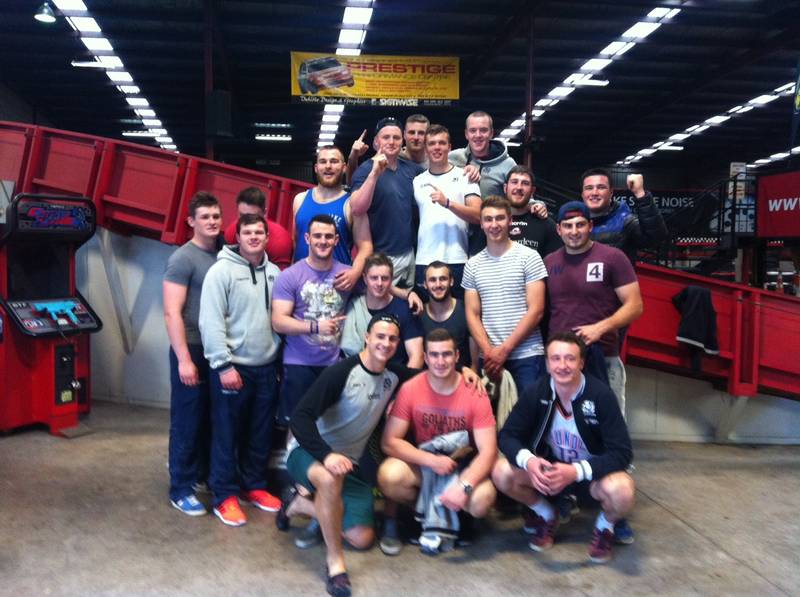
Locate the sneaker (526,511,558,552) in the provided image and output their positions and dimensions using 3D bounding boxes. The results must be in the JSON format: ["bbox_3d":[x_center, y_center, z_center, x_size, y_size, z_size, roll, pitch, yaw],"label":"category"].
[{"bbox_3d":[0.771,1.241,4.346,0.115,0.130,0.300,1,3,11],"label":"sneaker"}]

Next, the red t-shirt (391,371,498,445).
[{"bbox_3d":[0.227,0.643,4.220,0.540,0.530,0.350,0,3,3],"label":"red t-shirt"}]

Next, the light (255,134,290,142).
[{"bbox_3d":[-4.420,-5.550,28.000,1.250,0.180,0.260,0,3,-9],"label":"light"}]

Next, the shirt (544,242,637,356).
[{"bbox_3d":[1.100,0.010,4.700,0.560,0.680,0.320,1,3,19],"label":"shirt"}]

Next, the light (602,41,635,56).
[{"bbox_3d":[6.480,-7.416,24.000,0.660,0.100,1.050,0,3,-8],"label":"light"}]

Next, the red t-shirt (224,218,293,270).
[{"bbox_3d":[-0.963,-0.200,5.450,0.500,0.680,0.280,0,3,-3],"label":"red t-shirt"}]

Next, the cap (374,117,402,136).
[{"bbox_3d":[-0.074,-1.150,5.400,0.180,0.140,0.260,0,3,-3],"label":"cap"}]

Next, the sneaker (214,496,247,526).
[{"bbox_3d":[-1.012,1.250,4.800,0.115,0.120,0.310,-1,3,-27],"label":"sneaker"}]

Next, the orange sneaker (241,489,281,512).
[{"bbox_3d":[-0.868,1.240,5.030,0.115,0.120,0.310,-2,3,-37],"label":"orange sneaker"}]

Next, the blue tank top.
[{"bbox_3d":[-0.495,-0.360,5.150,0.400,0.700,0.280,0,3,-6],"label":"blue tank top"}]

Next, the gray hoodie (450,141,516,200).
[{"bbox_3d":[0.577,-0.736,5.450,0.580,0.680,0.330,0,3,7],"label":"gray hoodie"}]

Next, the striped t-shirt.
[{"bbox_3d":[0.618,0.008,4.740,0.500,0.690,0.280,0,3,10],"label":"striped t-shirt"}]

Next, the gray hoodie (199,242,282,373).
[{"bbox_3d":[-0.934,0.054,4.820,0.520,0.740,0.330,-1,3,-21],"label":"gray hoodie"}]

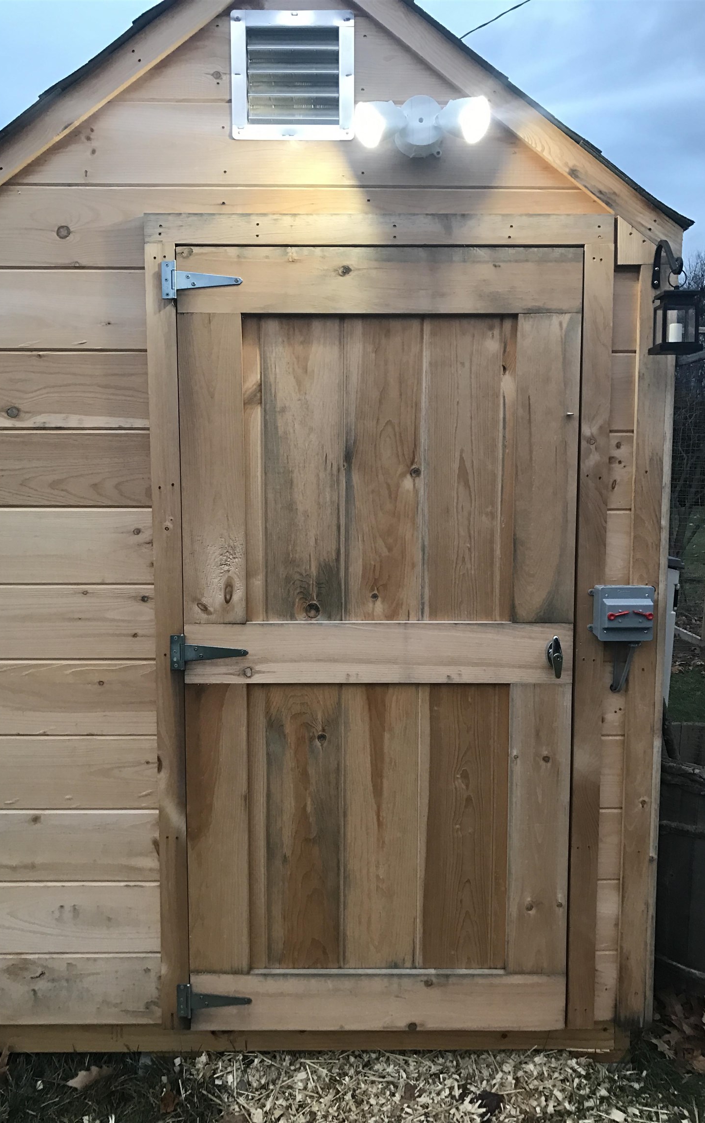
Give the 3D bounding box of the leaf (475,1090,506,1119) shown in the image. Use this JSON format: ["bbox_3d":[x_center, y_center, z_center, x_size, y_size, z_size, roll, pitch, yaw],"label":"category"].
[{"bbox_3d":[0.292,1.156,1.935,0.060,0.025,0.065,0,5,0],"label":"leaf"}]

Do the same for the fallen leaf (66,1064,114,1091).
[{"bbox_3d":[-0.581,1.144,2.010,0.095,0.024,0.045,2,5,18],"label":"fallen leaf"}]

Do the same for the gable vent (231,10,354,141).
[{"bbox_3d":[-0.128,-1.038,1.943,0.263,0.263,0.035,0,5,0],"label":"gable vent"}]

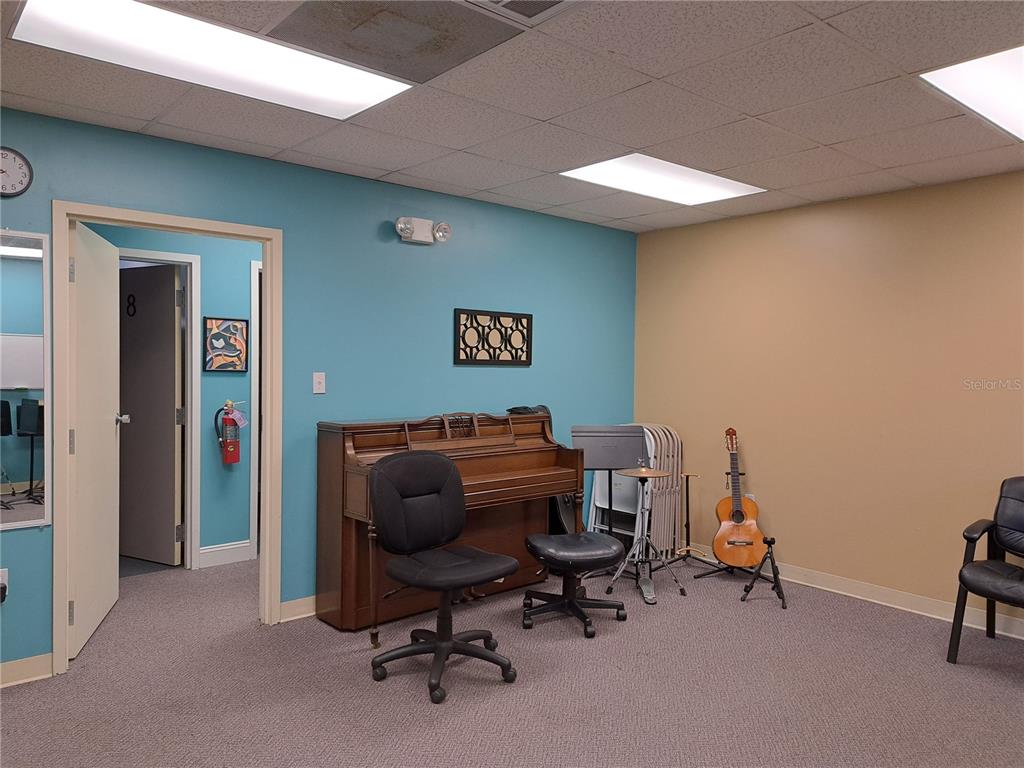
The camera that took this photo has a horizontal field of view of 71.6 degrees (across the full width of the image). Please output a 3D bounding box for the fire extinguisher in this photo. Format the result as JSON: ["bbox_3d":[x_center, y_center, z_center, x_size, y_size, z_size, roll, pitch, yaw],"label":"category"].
[{"bbox_3d":[-1.906,0.326,4.744,0.170,0.430,0.130,0,2,-33],"label":"fire extinguisher"}]

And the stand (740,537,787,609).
[{"bbox_3d":[1.547,1.109,4.280,0.260,0.385,0.230,2,2,33],"label":"stand"}]

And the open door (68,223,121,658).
[{"bbox_3d":[-2.150,0.247,3.659,0.045,2.020,0.870,0,2,-17],"label":"open door"}]

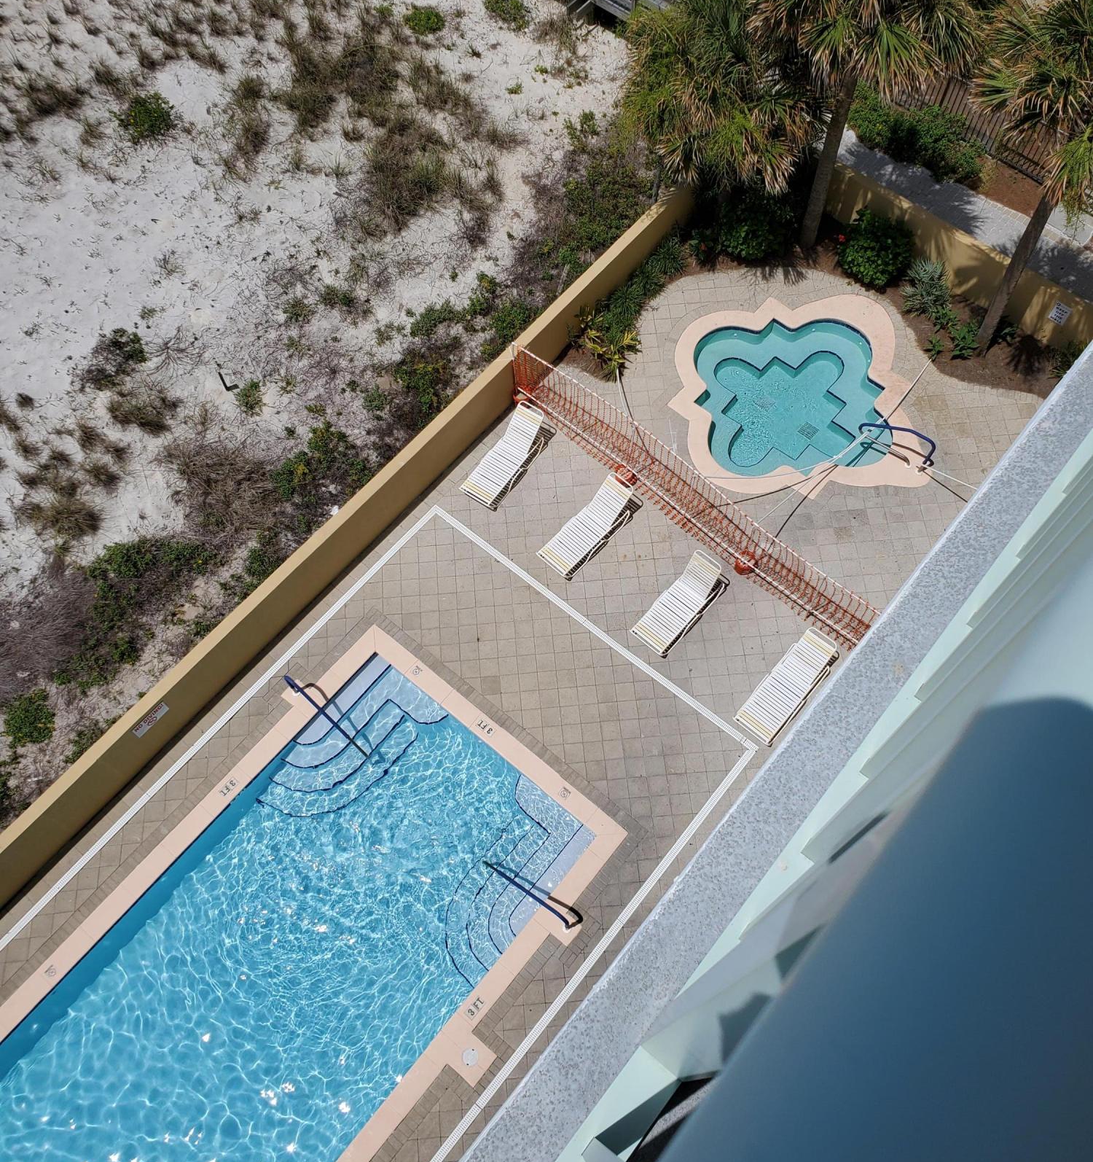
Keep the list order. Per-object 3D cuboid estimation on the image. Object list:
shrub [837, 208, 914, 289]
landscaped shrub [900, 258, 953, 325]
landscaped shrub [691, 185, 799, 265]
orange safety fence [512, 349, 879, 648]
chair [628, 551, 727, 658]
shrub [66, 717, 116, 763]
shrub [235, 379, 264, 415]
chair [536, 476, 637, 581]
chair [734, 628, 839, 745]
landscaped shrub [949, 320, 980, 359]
[{"bbox_3d":[6.101,-6.133,20.317,1.350,1.380,1.350,0,65,-1],"label":"shrub"},{"bbox_3d":[6.881,-5.230,19.767,0.980,0.900,0.980,0,65,0],"label":"landscaped shrub"},{"bbox_3d":[3.742,-6.752,20.588,1.950,1.350,1.400,0,65,-1],"label":"landscaped shrub"},{"bbox_3d":[2.331,-1.381,18.022,7.450,1.360,0.380,39,70,16],"label":"orange safety fence"},{"bbox_3d":[2.091,0.368,17.447,0.650,0.900,1.670,37,70,15],"label":"chair"},{"bbox_3d":[-6.630,2.314,15.893,0.600,0.500,0.900,37,70,16],"label":"shrub"},{"bbox_3d":[-5.001,-3.108,18.406,0.500,0.420,0.500,0,65,0],"label":"shrub"},{"bbox_3d":[0.672,-0.883,17.800,0.680,0.800,1.710,39,71,17],"label":"chair"},{"bbox_3d":[3.645,1.637,16.620,0.680,0.780,1.740,37,70,16],"label":"chair"},{"bbox_3d":[7.488,-4.341,19.588,0.560,0.460,0.560,0,65,0],"label":"landscaped shrub"}]

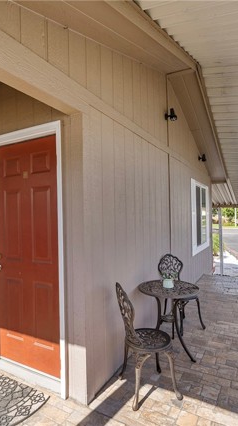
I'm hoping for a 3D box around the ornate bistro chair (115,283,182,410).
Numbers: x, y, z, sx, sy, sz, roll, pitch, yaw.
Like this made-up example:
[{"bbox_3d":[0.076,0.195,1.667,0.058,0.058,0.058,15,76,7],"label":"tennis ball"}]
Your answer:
[{"bbox_3d":[0.209,0.984,1.995,0.450,0.863,0.400,-1,-1,-19],"label":"ornate bistro chair"}]

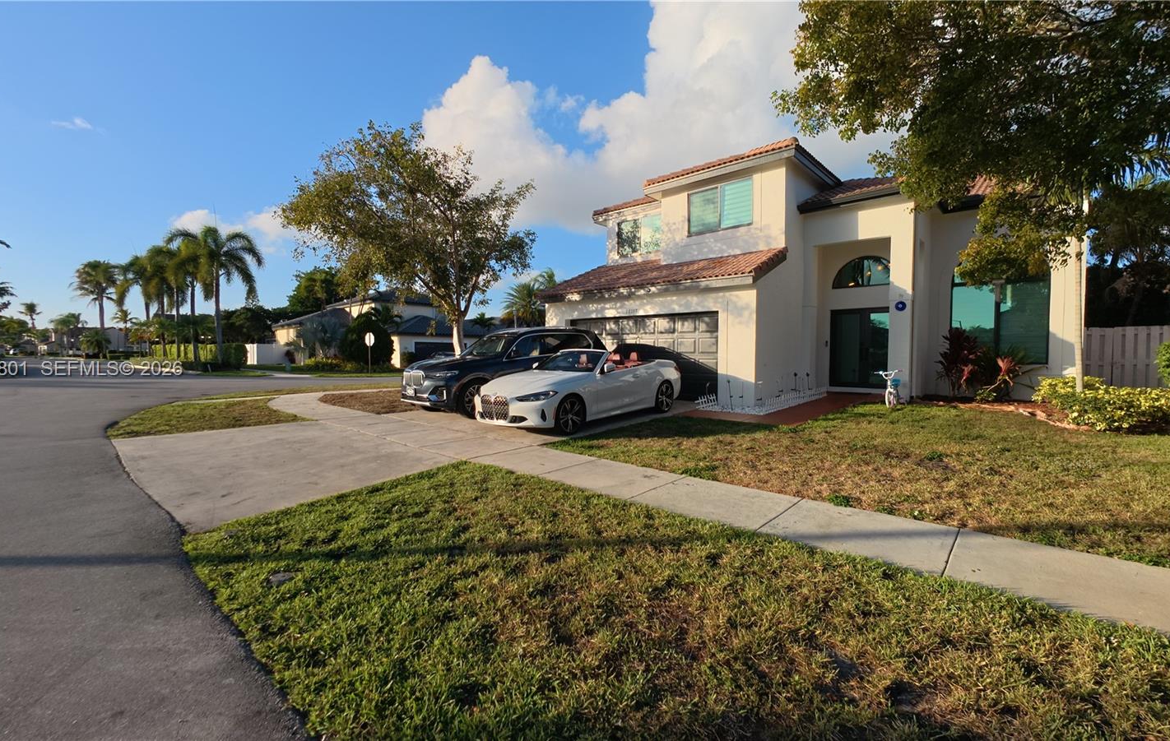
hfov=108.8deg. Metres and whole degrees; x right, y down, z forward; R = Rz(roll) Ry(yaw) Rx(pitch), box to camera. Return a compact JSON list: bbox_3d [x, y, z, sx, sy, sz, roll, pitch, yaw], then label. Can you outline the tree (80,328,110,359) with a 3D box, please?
[{"bbox_3d":[-60.814,-3.162,51.956,2.800,4.135,2.800,2,3,40],"label":"tree"}]

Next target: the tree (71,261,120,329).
[{"bbox_3d":[-75.706,-9.105,64.722,5.400,16.082,5.400,0,2,0],"label":"tree"}]

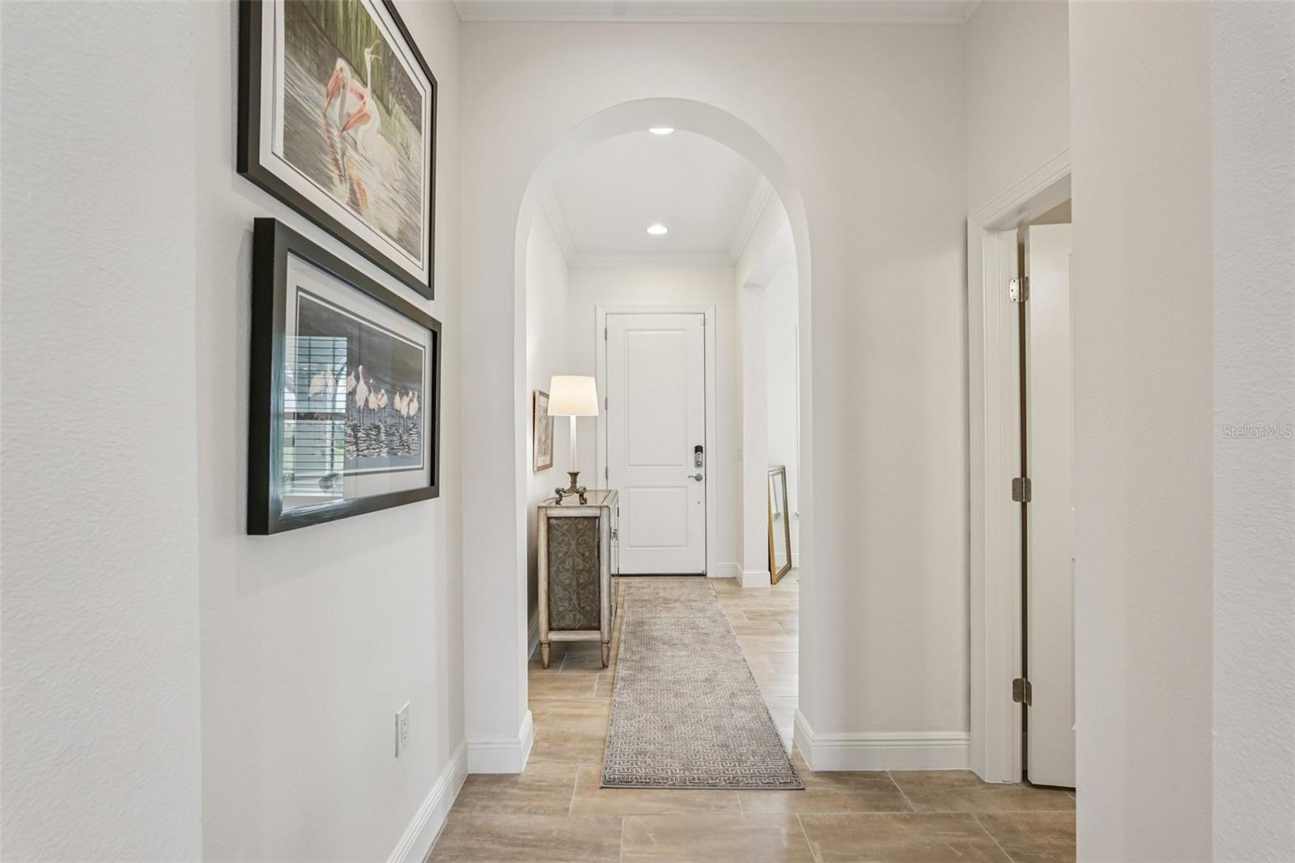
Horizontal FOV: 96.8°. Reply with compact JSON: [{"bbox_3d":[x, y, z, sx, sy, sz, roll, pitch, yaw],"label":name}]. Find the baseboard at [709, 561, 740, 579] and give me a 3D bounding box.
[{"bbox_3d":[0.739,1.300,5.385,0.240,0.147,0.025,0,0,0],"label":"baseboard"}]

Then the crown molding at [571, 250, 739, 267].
[{"bbox_3d":[0.035,-1.605,5.350,1.560,0.115,0.095,0,0,0],"label":"crown molding"}]

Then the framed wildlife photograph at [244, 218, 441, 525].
[{"bbox_3d":[-0.711,-0.088,1.493,0.038,0.583,0.872,0,-2,0],"label":"framed wildlife photograph"}]

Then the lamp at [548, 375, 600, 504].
[{"bbox_3d":[-0.443,0.049,3.460,0.306,0.757,0.306,0,0,0],"label":"lamp"}]

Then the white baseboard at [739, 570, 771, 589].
[{"bbox_3d":[0.952,1.296,5.060,0.255,0.148,0.030,0,0,0],"label":"white baseboard"}]

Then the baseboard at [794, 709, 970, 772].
[{"bbox_3d":[0.975,1.280,2.415,0.632,0.154,0.230,0,0,0],"label":"baseboard"}]

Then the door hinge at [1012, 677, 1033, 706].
[{"bbox_3d":[1.439,0.998,2.212,0.056,0.091,0.042,0,0,0],"label":"door hinge"}]

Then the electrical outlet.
[{"bbox_3d":[-0.727,0.884,1.714,0.009,0.120,0.078,0,0,0],"label":"electrical outlet"}]

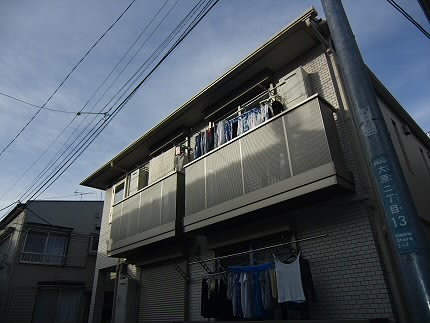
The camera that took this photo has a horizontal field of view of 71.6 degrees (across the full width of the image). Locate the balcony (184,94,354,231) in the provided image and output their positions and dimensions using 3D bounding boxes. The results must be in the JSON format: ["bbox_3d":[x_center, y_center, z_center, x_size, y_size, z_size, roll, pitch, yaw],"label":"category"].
[{"bbox_3d":[0.642,0.270,5.184,0.532,1.400,3.150,21,-34,-38],"label":"balcony"}]

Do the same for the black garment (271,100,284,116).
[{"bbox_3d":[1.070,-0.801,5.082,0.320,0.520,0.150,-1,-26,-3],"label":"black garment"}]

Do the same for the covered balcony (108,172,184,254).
[{"bbox_3d":[-1.626,1.443,7.339,0.532,1.397,3.013,21,-34,-38],"label":"covered balcony"}]

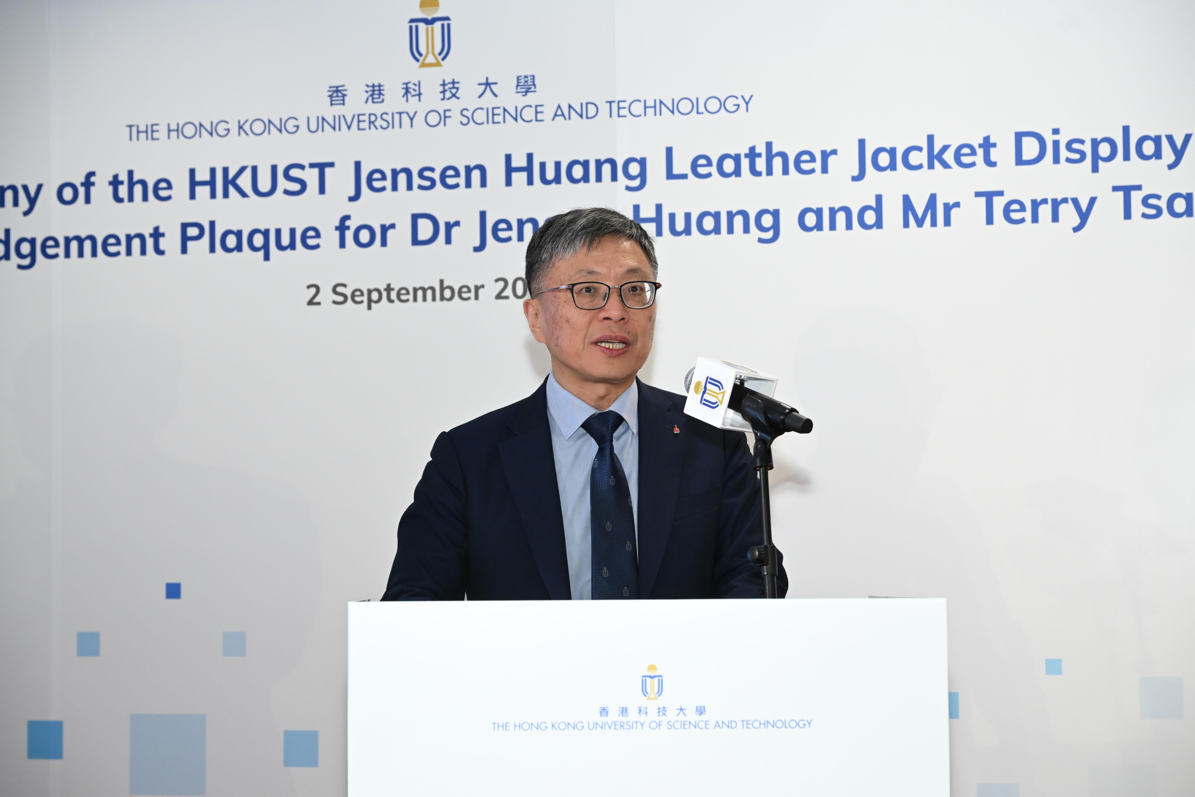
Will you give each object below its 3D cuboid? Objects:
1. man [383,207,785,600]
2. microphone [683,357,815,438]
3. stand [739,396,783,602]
[{"bbox_3d":[-0.009,0.582,3.354,0.540,1.700,0.440,1,-5,-12],"label":"man"},{"bbox_3d":[0.191,0.006,3.150,0.077,0.077,0.245,14,4,-41],"label":"microphone"},{"bbox_3d":[0.220,0.192,3.134,0.130,0.400,0.130,1,-6,-40],"label":"stand"}]

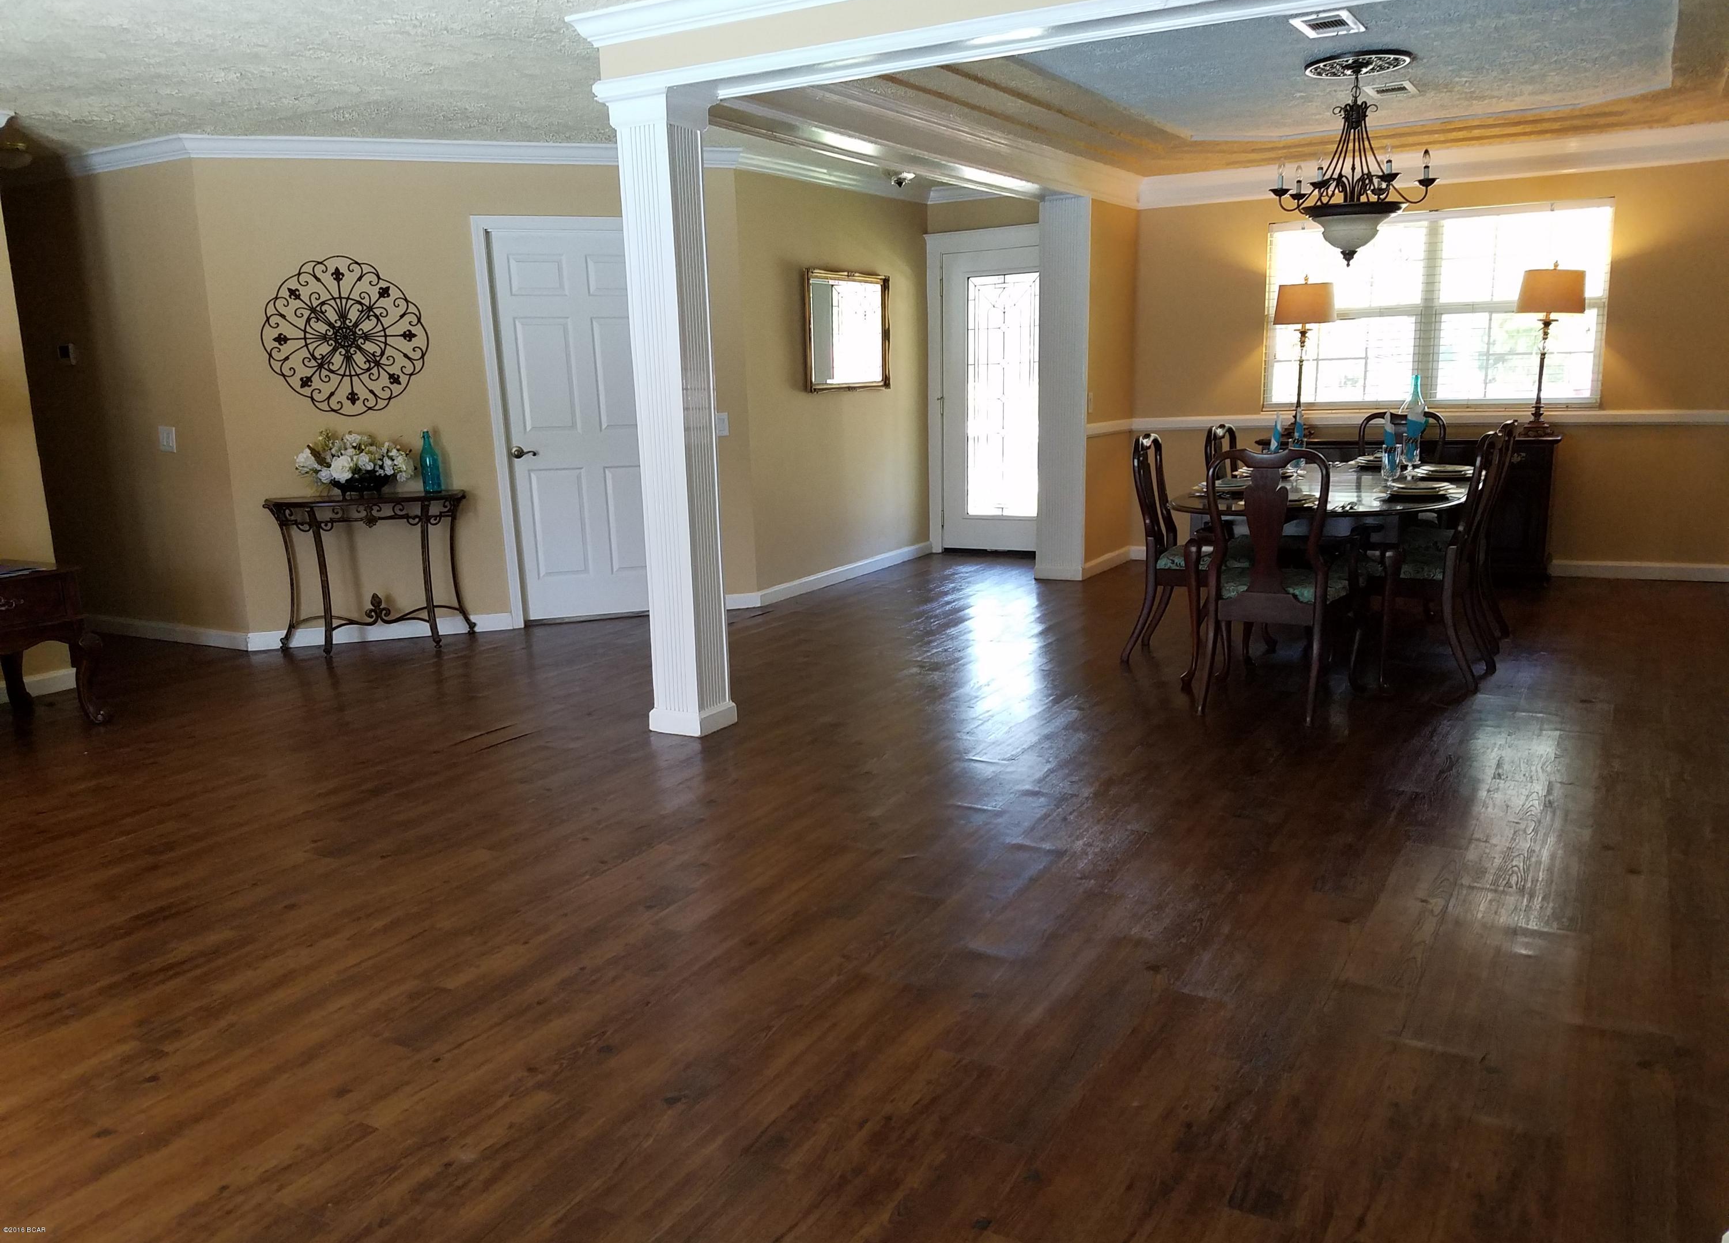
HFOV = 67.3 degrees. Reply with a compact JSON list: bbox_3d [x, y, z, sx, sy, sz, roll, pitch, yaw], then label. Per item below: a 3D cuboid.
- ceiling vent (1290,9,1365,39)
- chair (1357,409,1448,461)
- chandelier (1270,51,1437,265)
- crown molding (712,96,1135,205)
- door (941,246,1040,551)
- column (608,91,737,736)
[{"bbox_3d":[1.669,-2.138,4.661,0.205,0.020,0.350,5,13,30],"label":"ceiling vent"},{"bbox_3d":[2.750,-0.577,6.784,0.540,0.980,0.620,5,13,30],"label":"chair"},{"bbox_3d":[2.045,-1.892,5.402,0.670,0.800,0.670,5,13,30],"label":"chandelier"},{"bbox_3d":[0.648,-2.260,6.247,0.120,0.200,4.300,5,13,30],"label":"crown molding"},{"bbox_3d":[0.960,-1.488,8.886,0.910,2.030,0.050,4,12,28],"label":"door"},{"bbox_3d":[-0.683,-0.713,4.708,0.240,2.260,0.240,4,12,28],"label":"column"}]

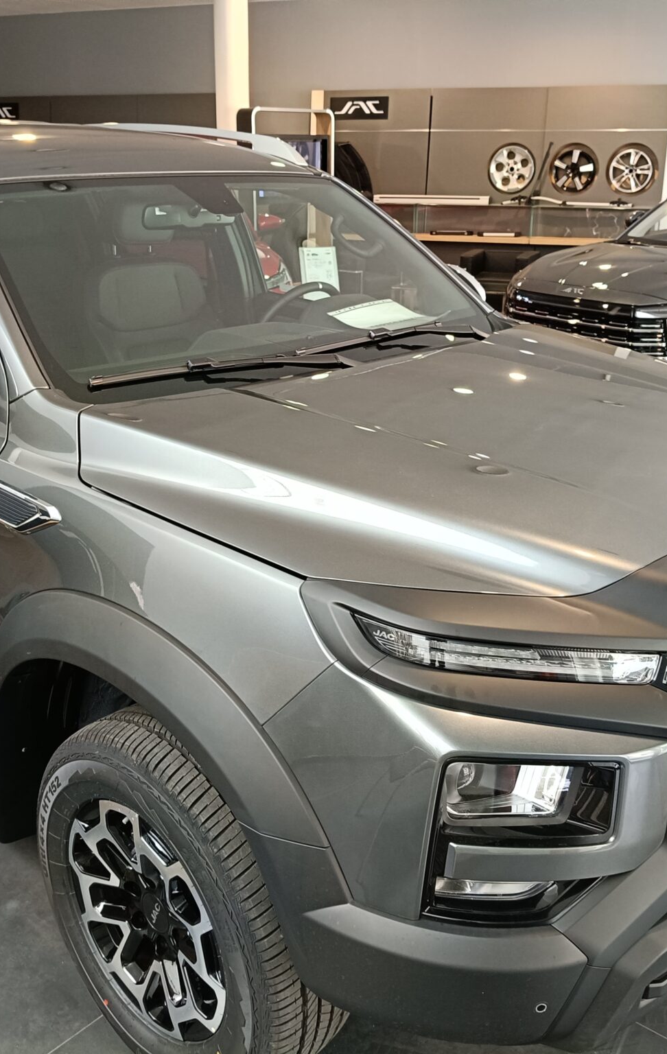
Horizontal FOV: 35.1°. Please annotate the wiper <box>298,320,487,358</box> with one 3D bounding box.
[{"bbox_3d":[0.160,-0.495,2.734,0.085,0.060,0.750,18,26,41],"label":"wiper"}]

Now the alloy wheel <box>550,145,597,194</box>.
[{"bbox_3d":[2.402,-3.571,10.547,0.450,0.450,0.180,9,21,23],"label":"alloy wheel"}]

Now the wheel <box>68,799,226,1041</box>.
[{"bbox_3d":[-0.307,0.730,2.070,0.483,0.483,0.190,18,26,41],"label":"wheel"}]

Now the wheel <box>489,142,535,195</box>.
[{"bbox_3d":[1.831,-3.664,10.799,0.470,0.470,0.180,9,21,23],"label":"wheel"}]

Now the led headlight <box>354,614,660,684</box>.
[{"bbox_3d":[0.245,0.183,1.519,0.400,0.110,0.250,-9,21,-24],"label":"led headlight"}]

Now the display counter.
[{"bbox_3d":[1.587,-2.651,10.923,3.400,1.270,0.500,9,21,23],"label":"display counter"}]

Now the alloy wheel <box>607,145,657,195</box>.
[{"bbox_3d":[2.915,-3.484,10.322,0.440,0.440,0.180,9,21,23],"label":"alloy wheel"}]

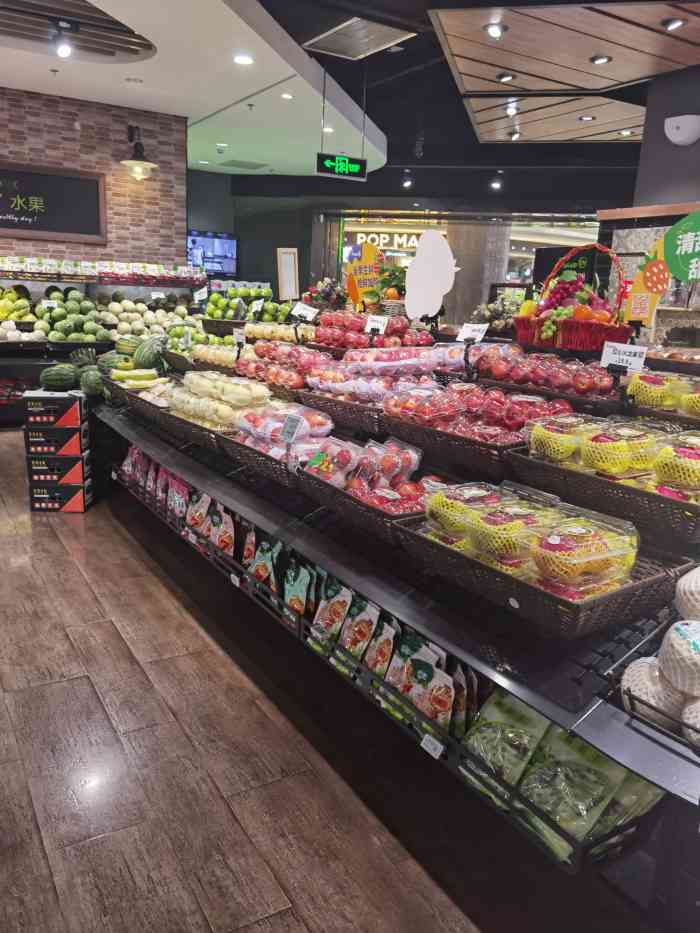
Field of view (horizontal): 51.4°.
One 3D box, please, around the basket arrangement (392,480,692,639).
[{"bbox_3d":[0.435,0.171,1.774,0.365,0.154,0.636,-11,17,-29],"label":"basket arrangement"}]

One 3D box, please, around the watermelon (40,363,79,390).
[{"bbox_3d":[-1.943,-0.595,4.868,0.265,0.185,0.190,0,12,-7],"label":"watermelon"}]

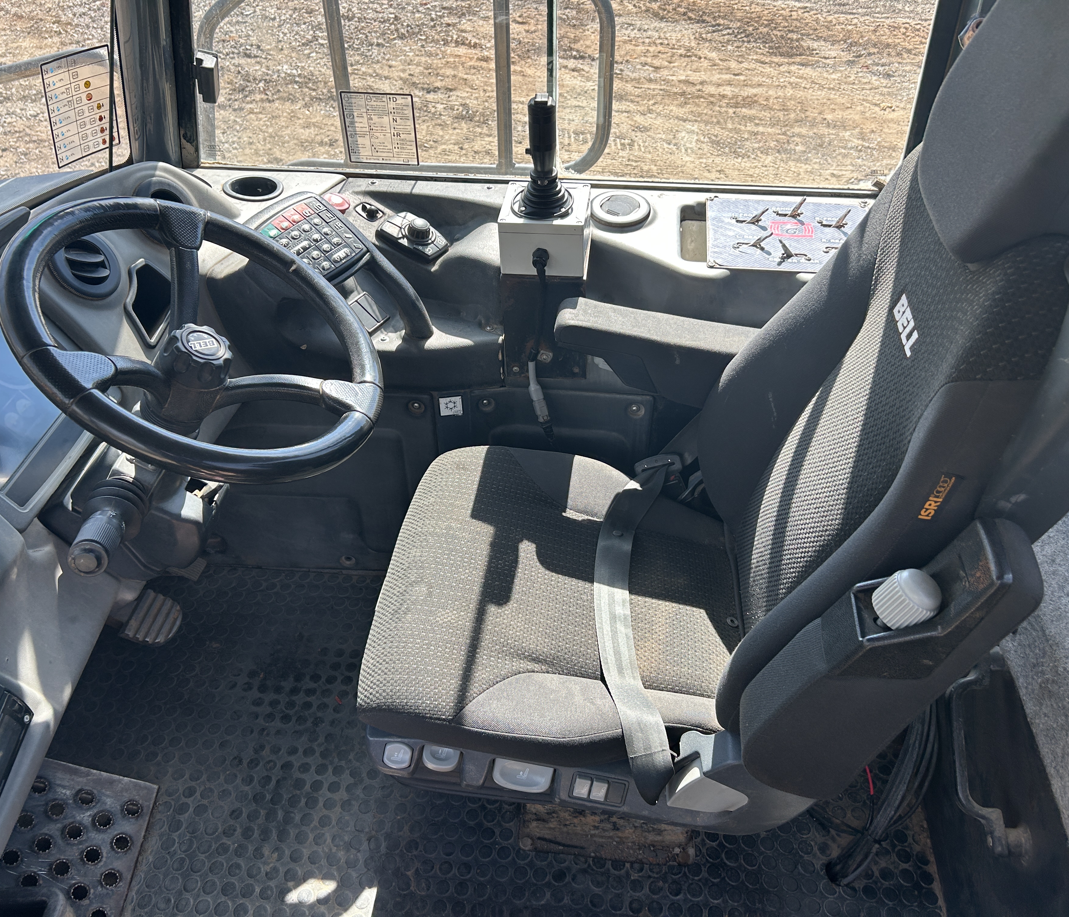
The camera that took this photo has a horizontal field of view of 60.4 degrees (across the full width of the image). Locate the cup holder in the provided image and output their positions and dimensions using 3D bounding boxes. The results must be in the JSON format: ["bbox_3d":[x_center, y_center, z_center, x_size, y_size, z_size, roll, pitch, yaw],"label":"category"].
[{"bbox_3d":[-0.460,-0.421,1.519,0.100,0.060,0.100,3,41,4],"label":"cup holder"}]

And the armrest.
[{"bbox_3d":[0.206,-0.157,1.415,0.350,0.115,0.080,9,41,-1],"label":"armrest"}]

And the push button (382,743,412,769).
[{"bbox_3d":[-0.182,0.391,1.210,0.038,0.034,0.020,3,6,4],"label":"push button"}]

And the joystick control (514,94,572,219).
[{"bbox_3d":[0.012,-0.429,1.285,0.087,0.158,0.087,3,43,5],"label":"joystick control"}]

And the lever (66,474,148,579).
[{"bbox_3d":[-0.504,0.080,1.090,0.068,0.070,0.150,-3,28,-3],"label":"lever"}]

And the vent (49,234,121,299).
[{"bbox_3d":[-0.586,-0.253,1.200,0.035,0.098,0.098,-22,35,31],"label":"vent"}]

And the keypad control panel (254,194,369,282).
[{"bbox_3d":[-0.344,-0.330,1.421,0.140,0.035,0.135,44,52,1],"label":"keypad control panel"}]

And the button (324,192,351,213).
[{"bbox_3d":[-0.312,-0.405,1.455,0.043,0.030,0.043,21,49,-11],"label":"button"}]

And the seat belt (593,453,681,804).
[{"bbox_3d":[0.148,0.216,1.321,0.130,0.190,0.510,3,41,4],"label":"seat belt"}]

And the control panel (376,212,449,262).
[{"bbox_3d":[-0.190,-0.348,1.440,0.102,0.042,0.068,36,46,12],"label":"control panel"}]

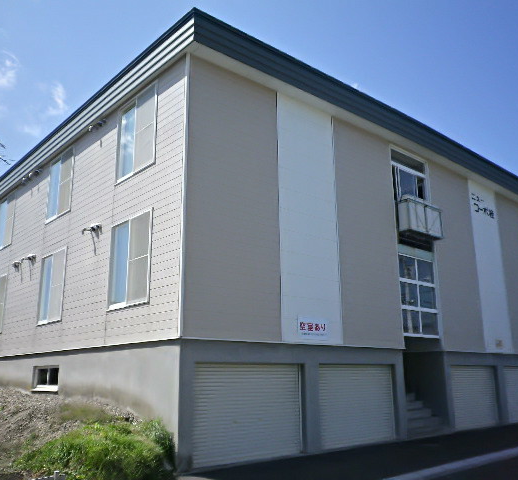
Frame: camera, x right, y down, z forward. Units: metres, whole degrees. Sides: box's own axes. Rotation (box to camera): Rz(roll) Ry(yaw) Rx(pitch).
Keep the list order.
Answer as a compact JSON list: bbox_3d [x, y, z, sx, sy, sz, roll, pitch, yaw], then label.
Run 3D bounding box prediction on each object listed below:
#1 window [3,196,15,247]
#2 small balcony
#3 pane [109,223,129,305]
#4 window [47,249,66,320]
[{"bbox_3d":[-8.303,-0.622,17.258,0.100,1.641,0.842,11,-18,-40],"label":"window"},{"bbox_3d":[4.378,-0.500,14.022,1.660,0.830,0.360,12,-19,-40],"label":"small balcony"},{"bbox_3d":[-2.879,0.476,10.670,0.070,1.750,0.810,12,-19,-40],"label":"pane"},{"bbox_3d":[-5.106,1.150,13.091,0.100,1.776,0.867,11,-18,-40],"label":"window"}]

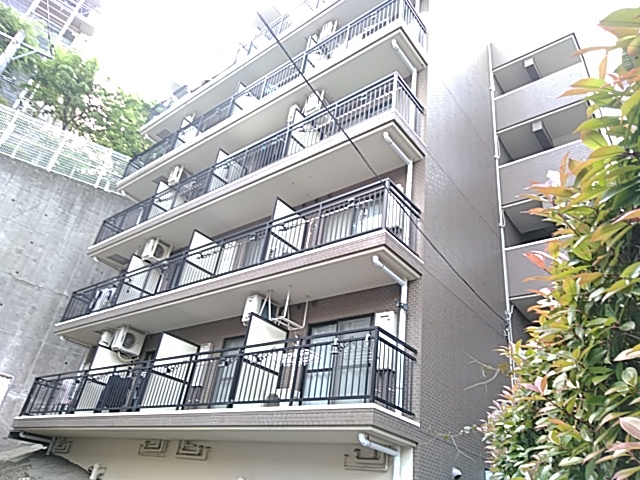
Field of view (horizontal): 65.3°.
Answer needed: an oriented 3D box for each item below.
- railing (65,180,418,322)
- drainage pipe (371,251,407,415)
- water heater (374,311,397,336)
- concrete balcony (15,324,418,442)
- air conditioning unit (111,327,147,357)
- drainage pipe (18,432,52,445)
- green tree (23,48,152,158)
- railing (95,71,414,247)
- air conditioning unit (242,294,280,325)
[{"bbox_3d":[-3.056,1.049,12.615,11.943,1.090,1.200,-17,-39,37],"label":"railing"},{"bbox_3d":[1.024,1.490,7.644,0.100,2.405,0.980,-17,-39,37],"label":"drainage pipe"},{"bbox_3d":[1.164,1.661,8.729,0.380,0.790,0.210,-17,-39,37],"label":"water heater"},{"bbox_3d":[-3.474,3.597,11.125,12.081,1.452,1.231,-17,-39,37],"label":"concrete balcony"},{"bbox_3d":[-4.986,2.673,13.038,0.310,0.570,0.650,-17,-39,37],"label":"air conditioning unit"},{"bbox_3d":[-8.146,5.667,14.287,0.110,0.140,1.050,-17,-39,37],"label":"drainage pipe"},{"bbox_3d":[-10.908,-5.441,23.154,5.200,6.400,5.500,-17,-39,37],"label":"green tree"},{"bbox_3d":[-2.623,-1.250,13.430,11.490,1.155,1.040,-17,-39,37],"label":"railing"},{"bbox_3d":[-1.238,1.582,10.568,0.310,0.570,0.670,-17,-39,37],"label":"air conditioning unit"}]

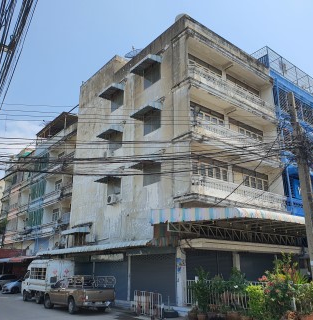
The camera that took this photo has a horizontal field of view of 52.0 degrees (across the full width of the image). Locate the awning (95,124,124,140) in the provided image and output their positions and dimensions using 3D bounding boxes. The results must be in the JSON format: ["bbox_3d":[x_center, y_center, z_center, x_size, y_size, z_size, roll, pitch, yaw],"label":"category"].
[{"bbox_3d":[-3.150,-1.914,21.765,0.991,0.487,1.798,14,-23,-37],"label":"awning"}]

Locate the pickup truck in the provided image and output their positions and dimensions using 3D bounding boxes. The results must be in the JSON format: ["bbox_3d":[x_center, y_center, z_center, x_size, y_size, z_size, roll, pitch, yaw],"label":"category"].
[{"bbox_3d":[-4.016,6.786,16.402,1.680,1.680,4.950,15,-24,-36],"label":"pickup truck"}]

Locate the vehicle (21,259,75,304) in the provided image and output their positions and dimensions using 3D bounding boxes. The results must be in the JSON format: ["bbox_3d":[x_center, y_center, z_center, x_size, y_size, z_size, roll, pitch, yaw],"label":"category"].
[{"bbox_3d":[-7.152,7.979,21.126,1.760,2.500,4.150,15,-24,-36],"label":"vehicle"}]

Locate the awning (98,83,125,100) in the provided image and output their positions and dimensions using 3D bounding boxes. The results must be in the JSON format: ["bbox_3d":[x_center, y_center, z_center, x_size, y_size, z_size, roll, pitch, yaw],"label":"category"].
[{"bbox_3d":[-3.271,-4.994,23.661,1.000,0.500,1.900,15,-24,-36],"label":"awning"}]

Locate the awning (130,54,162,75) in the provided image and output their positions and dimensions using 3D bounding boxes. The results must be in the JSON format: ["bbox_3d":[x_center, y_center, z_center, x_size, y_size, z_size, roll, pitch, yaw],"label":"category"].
[{"bbox_3d":[-0.649,-6.034,20.549,1.000,0.550,1.900,15,-24,-36],"label":"awning"}]

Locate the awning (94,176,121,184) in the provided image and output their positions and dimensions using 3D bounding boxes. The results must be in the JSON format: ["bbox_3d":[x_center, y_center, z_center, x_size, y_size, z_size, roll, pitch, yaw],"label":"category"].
[{"bbox_3d":[-3.144,1.109,20.766,0.983,0.470,1.747,14,-23,-37],"label":"awning"}]

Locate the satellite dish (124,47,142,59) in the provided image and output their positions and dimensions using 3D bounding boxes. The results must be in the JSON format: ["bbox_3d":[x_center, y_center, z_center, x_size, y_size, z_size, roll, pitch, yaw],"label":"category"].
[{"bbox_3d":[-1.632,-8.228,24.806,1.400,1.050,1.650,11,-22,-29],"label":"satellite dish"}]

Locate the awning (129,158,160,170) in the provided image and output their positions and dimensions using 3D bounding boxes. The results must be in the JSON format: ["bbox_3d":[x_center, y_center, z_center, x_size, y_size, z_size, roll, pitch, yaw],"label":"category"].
[{"bbox_3d":[-0.652,0.238,18.400,1.000,0.480,1.850,15,-24,-36],"label":"awning"}]

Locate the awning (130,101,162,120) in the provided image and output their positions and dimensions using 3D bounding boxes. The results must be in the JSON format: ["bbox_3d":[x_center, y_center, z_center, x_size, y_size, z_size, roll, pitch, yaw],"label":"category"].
[{"bbox_3d":[-0.634,-2.915,18.835,0.958,0.487,1.759,14,-23,-37],"label":"awning"}]

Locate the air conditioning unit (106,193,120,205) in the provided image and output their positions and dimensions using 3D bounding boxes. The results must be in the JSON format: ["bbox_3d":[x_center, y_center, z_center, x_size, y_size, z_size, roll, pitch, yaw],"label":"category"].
[{"bbox_3d":[-2.710,2.437,20.073,0.290,0.570,0.800,14,-23,-37],"label":"air conditioning unit"}]

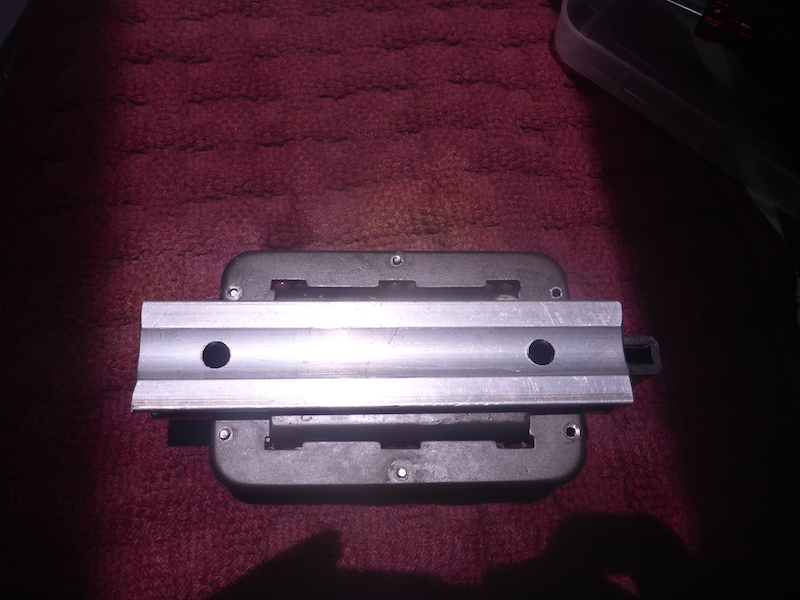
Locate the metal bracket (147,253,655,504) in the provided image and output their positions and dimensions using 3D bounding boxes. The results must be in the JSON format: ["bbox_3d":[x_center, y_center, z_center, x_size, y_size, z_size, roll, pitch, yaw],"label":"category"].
[{"bbox_3d":[0.008,0.031,0.284,0.224,0.056,0.111,0,72,-4],"label":"metal bracket"}]

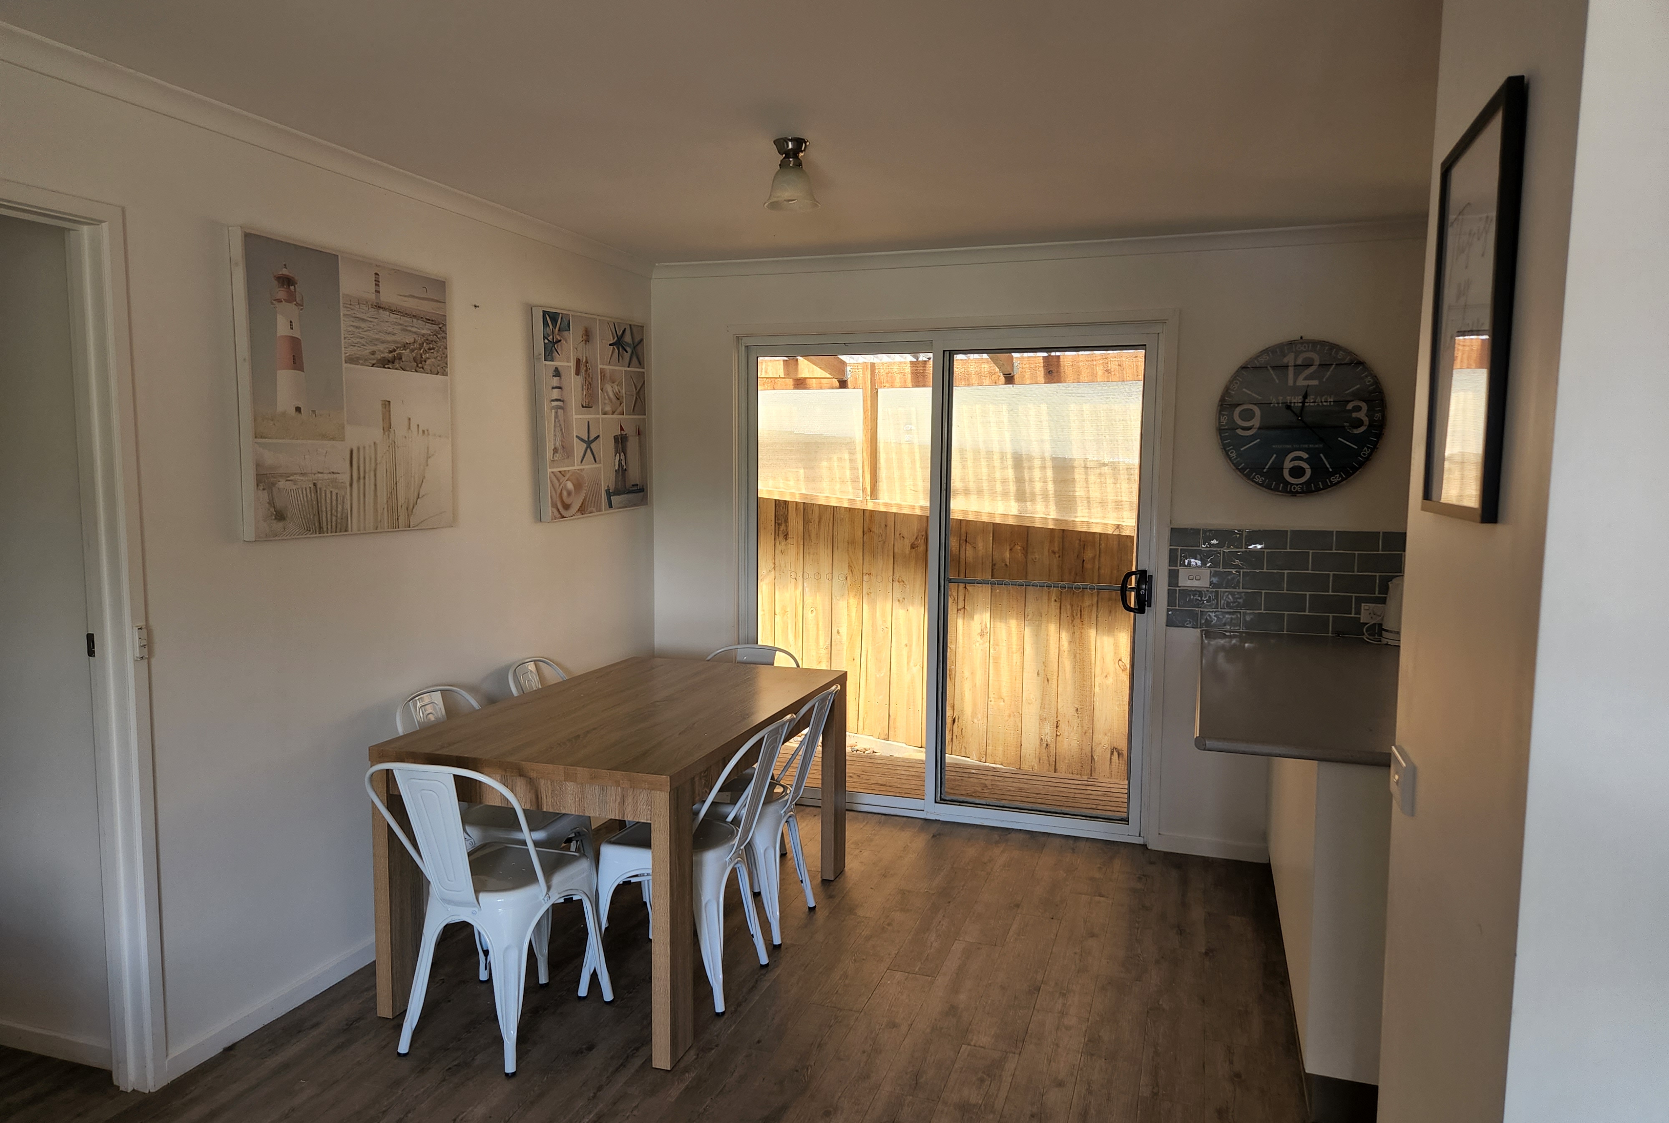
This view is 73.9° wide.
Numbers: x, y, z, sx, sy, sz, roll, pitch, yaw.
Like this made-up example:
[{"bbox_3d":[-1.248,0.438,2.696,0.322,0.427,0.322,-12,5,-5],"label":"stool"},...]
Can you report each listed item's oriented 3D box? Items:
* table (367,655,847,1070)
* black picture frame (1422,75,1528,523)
[{"bbox_3d":[-0.598,0.829,3.584,0.892,0.752,1.465,2,6,18],"label":"table"},{"bbox_3d":[0.753,-0.283,1.322,0.018,0.459,0.345,2,6,18],"label":"black picture frame"}]

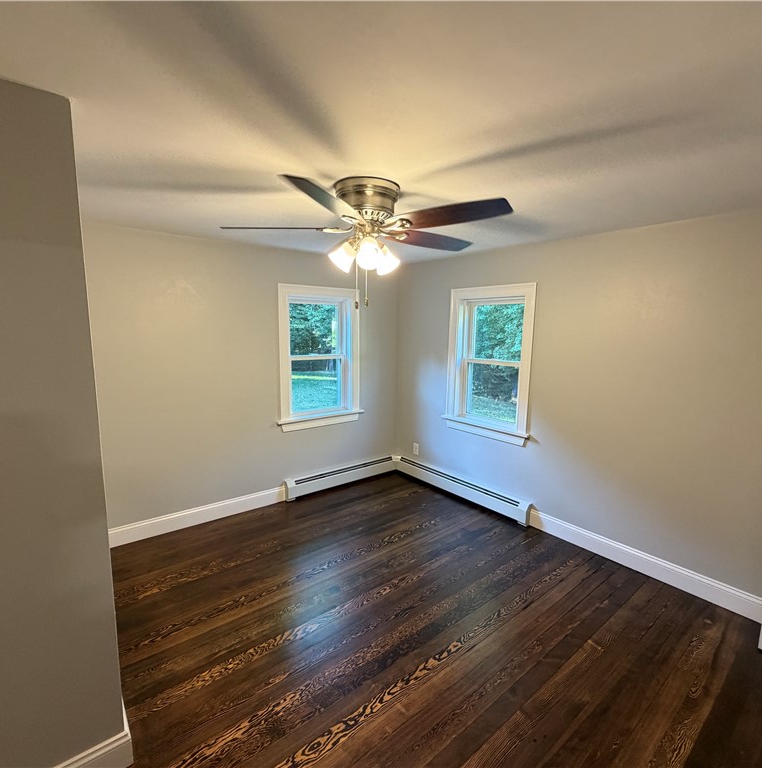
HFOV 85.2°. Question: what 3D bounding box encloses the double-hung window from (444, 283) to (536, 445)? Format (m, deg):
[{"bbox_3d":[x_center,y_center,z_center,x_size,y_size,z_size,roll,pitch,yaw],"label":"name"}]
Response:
[{"bbox_3d":[0.924,-0.182,3.556,0.120,1.280,0.890,-6,10,-38],"label":"double-hung window"}]

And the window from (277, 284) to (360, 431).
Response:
[{"bbox_3d":[-0.560,-0.239,3.824,0.890,1.280,0.120,-6,10,-38],"label":"window"}]

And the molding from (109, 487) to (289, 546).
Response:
[{"bbox_3d":[-1.405,1.043,3.319,1.367,0.141,0.020,-6,10,-38],"label":"molding"}]

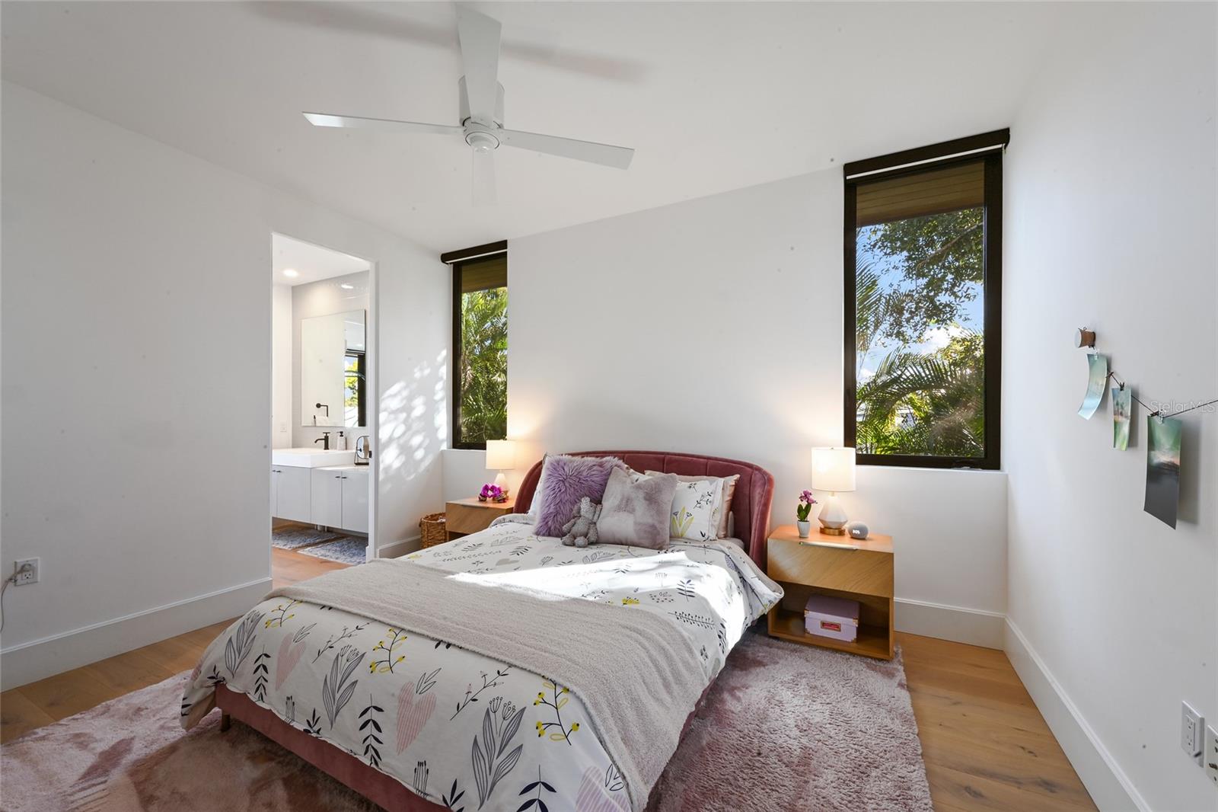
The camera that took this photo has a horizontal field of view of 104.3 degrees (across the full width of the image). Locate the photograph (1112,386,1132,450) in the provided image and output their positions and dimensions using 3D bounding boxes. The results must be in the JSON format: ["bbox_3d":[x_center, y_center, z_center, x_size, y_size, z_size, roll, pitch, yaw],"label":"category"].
[{"bbox_3d":[1.432,0.036,1.325,0.014,0.172,0.115,0,-1,28],"label":"photograph"}]

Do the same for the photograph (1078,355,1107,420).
[{"bbox_3d":[1.504,-0.062,1.482,0.035,0.205,0.132,11,5,28],"label":"photograph"}]

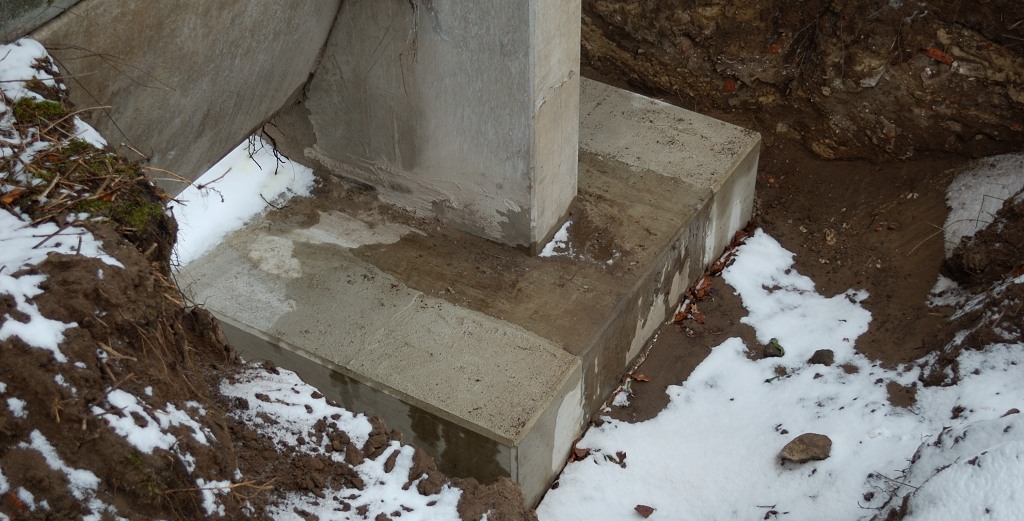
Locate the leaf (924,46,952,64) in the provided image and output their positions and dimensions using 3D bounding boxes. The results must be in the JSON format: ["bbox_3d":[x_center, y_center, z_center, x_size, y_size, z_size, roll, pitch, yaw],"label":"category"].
[{"bbox_3d":[1.460,-0.702,4.963,0.090,0.045,0.035,-1,40,0],"label":"leaf"}]

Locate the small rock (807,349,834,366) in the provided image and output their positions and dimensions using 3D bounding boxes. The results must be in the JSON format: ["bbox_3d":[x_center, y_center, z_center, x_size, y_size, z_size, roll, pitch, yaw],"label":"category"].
[{"bbox_3d":[0.907,0.284,4.247,0.078,0.046,0.062,-1,40,0],"label":"small rock"}]

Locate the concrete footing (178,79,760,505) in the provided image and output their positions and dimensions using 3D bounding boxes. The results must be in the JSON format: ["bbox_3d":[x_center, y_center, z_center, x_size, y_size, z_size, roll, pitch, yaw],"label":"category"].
[{"bbox_3d":[-0.242,-0.065,4.454,1.484,0.376,1.505,21,45,23],"label":"concrete footing"}]

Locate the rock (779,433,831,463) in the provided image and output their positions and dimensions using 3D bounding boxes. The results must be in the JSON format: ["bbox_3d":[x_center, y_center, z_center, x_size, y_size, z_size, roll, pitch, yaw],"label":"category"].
[{"bbox_3d":[0.808,0.514,3.983,0.150,0.068,0.100,-1,40,0],"label":"rock"}]

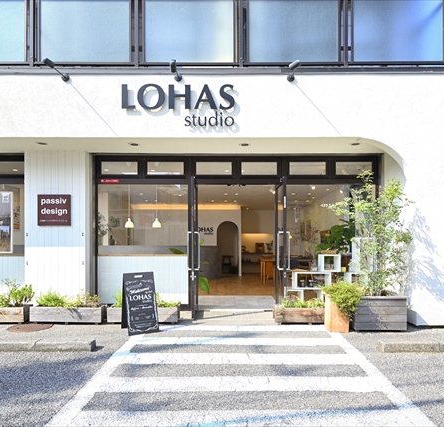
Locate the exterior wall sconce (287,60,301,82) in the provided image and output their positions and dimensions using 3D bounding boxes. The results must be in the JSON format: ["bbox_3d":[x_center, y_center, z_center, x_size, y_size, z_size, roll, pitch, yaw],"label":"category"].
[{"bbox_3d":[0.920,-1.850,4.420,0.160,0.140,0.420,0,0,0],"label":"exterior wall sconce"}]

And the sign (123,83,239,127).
[{"bbox_3d":[-0.587,-1.463,4.600,1.540,0.580,0.060,0,0,0],"label":"sign"}]

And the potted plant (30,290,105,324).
[{"bbox_3d":[-2.215,1.345,4.910,1.030,0.460,0.320,0,0,0],"label":"potted plant"}]

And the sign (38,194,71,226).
[{"bbox_3d":[-2.755,-0.050,5.560,0.540,0.515,0.030,0,0,0],"label":"sign"}]

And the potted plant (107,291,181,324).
[{"bbox_3d":[-1.117,1.345,4.910,1.030,0.460,0.320,0,0,0],"label":"potted plant"}]

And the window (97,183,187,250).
[{"bbox_3d":[-1.335,0.090,5.700,1.520,1.180,0.100,0,0,0],"label":"window"}]

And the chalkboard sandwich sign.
[{"bbox_3d":[-1.090,1.170,4.500,0.385,0.770,0.350,0,0,-26],"label":"chalkboard sandwich sign"}]

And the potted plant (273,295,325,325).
[{"bbox_3d":[1.250,1.365,4.880,0.980,0.400,0.280,0,0,0],"label":"potted plant"}]

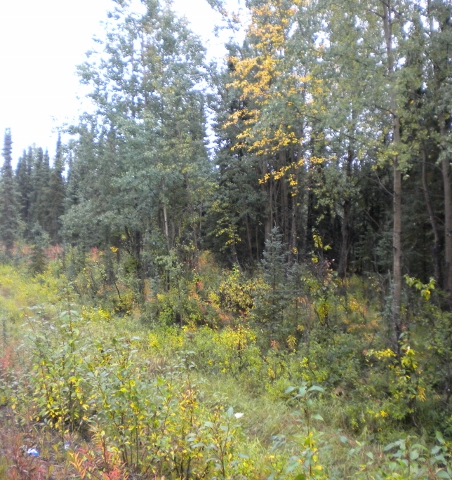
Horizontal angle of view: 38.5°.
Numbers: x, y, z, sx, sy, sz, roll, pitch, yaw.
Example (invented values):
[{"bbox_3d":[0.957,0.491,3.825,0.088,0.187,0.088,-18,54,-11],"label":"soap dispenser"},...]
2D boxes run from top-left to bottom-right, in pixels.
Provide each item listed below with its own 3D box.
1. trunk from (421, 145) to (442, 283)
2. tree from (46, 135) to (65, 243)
[{"bbox_3d":[5.875,-0.758,18.500,0.600,3.950,0.320,0,1,0],"label":"trunk"},{"bbox_3d":[-11.330,-3.323,43.000,1.250,7.300,1.250,0,1,0],"label":"tree"}]

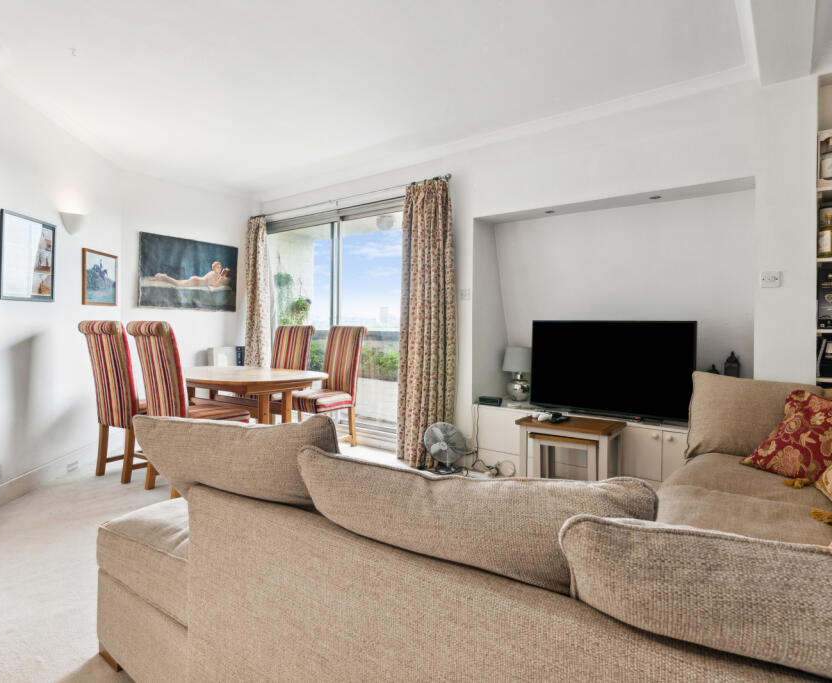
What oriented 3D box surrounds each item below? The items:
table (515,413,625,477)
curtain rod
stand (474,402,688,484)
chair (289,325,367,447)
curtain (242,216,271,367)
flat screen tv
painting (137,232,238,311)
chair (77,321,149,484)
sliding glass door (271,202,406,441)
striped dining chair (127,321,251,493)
[{"bbox_3d":[0.875,0.700,2.600,0.530,0.470,0.320,1,1,34],"label":"table"},{"bbox_3d":[-0.685,-1.218,3.898,2.262,0.055,0.070,1,1,34],"label":"curtain rod"},{"bbox_3d":[1.207,0.693,3.042,1.600,0.470,0.500,1,1,34],"label":"stand"},{"bbox_3d":[-0.777,0.395,3.870,0.420,1.060,0.620,2,2,35],"label":"chair"},{"bbox_3d":[-1.612,-0.184,4.684,0.380,2.140,0.130,2,2,35],"label":"curtain"},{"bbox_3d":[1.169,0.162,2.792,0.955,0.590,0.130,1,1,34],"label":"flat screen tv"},{"bbox_3d":[-2.110,-0.626,4.292,0.030,0.645,0.915,5,4,37],"label":"painting"},{"bbox_3d":[-1.940,0.396,3.210,0.450,1.060,0.580,1,1,35],"label":"chair"},{"bbox_3d":[-0.792,-0.225,4.301,2.100,2.040,0.100,2,2,35],"label":"sliding glass door"},{"bbox_3d":[-1.430,0.401,2.867,0.450,1.060,0.580,1,1,39],"label":"striped dining chair"}]

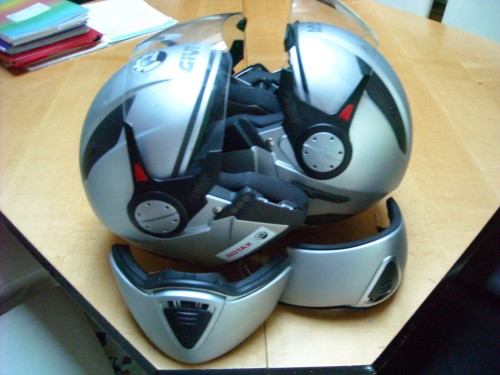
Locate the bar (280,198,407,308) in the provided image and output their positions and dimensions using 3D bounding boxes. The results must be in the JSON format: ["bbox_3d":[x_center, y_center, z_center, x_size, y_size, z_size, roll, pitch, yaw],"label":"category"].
[{"bbox_3d":[0.130,0.075,0.603,0.205,0.092,0.110,-25,45,-28],"label":"bar"}]

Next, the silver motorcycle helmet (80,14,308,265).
[{"bbox_3d":[-0.066,-0.054,0.619,0.275,0.277,0.250,3,39,3],"label":"silver motorcycle helmet"}]

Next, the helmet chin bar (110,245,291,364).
[{"bbox_3d":[-0.056,0.116,0.553,0.205,0.092,0.110,3,39,4],"label":"helmet chin bar"}]

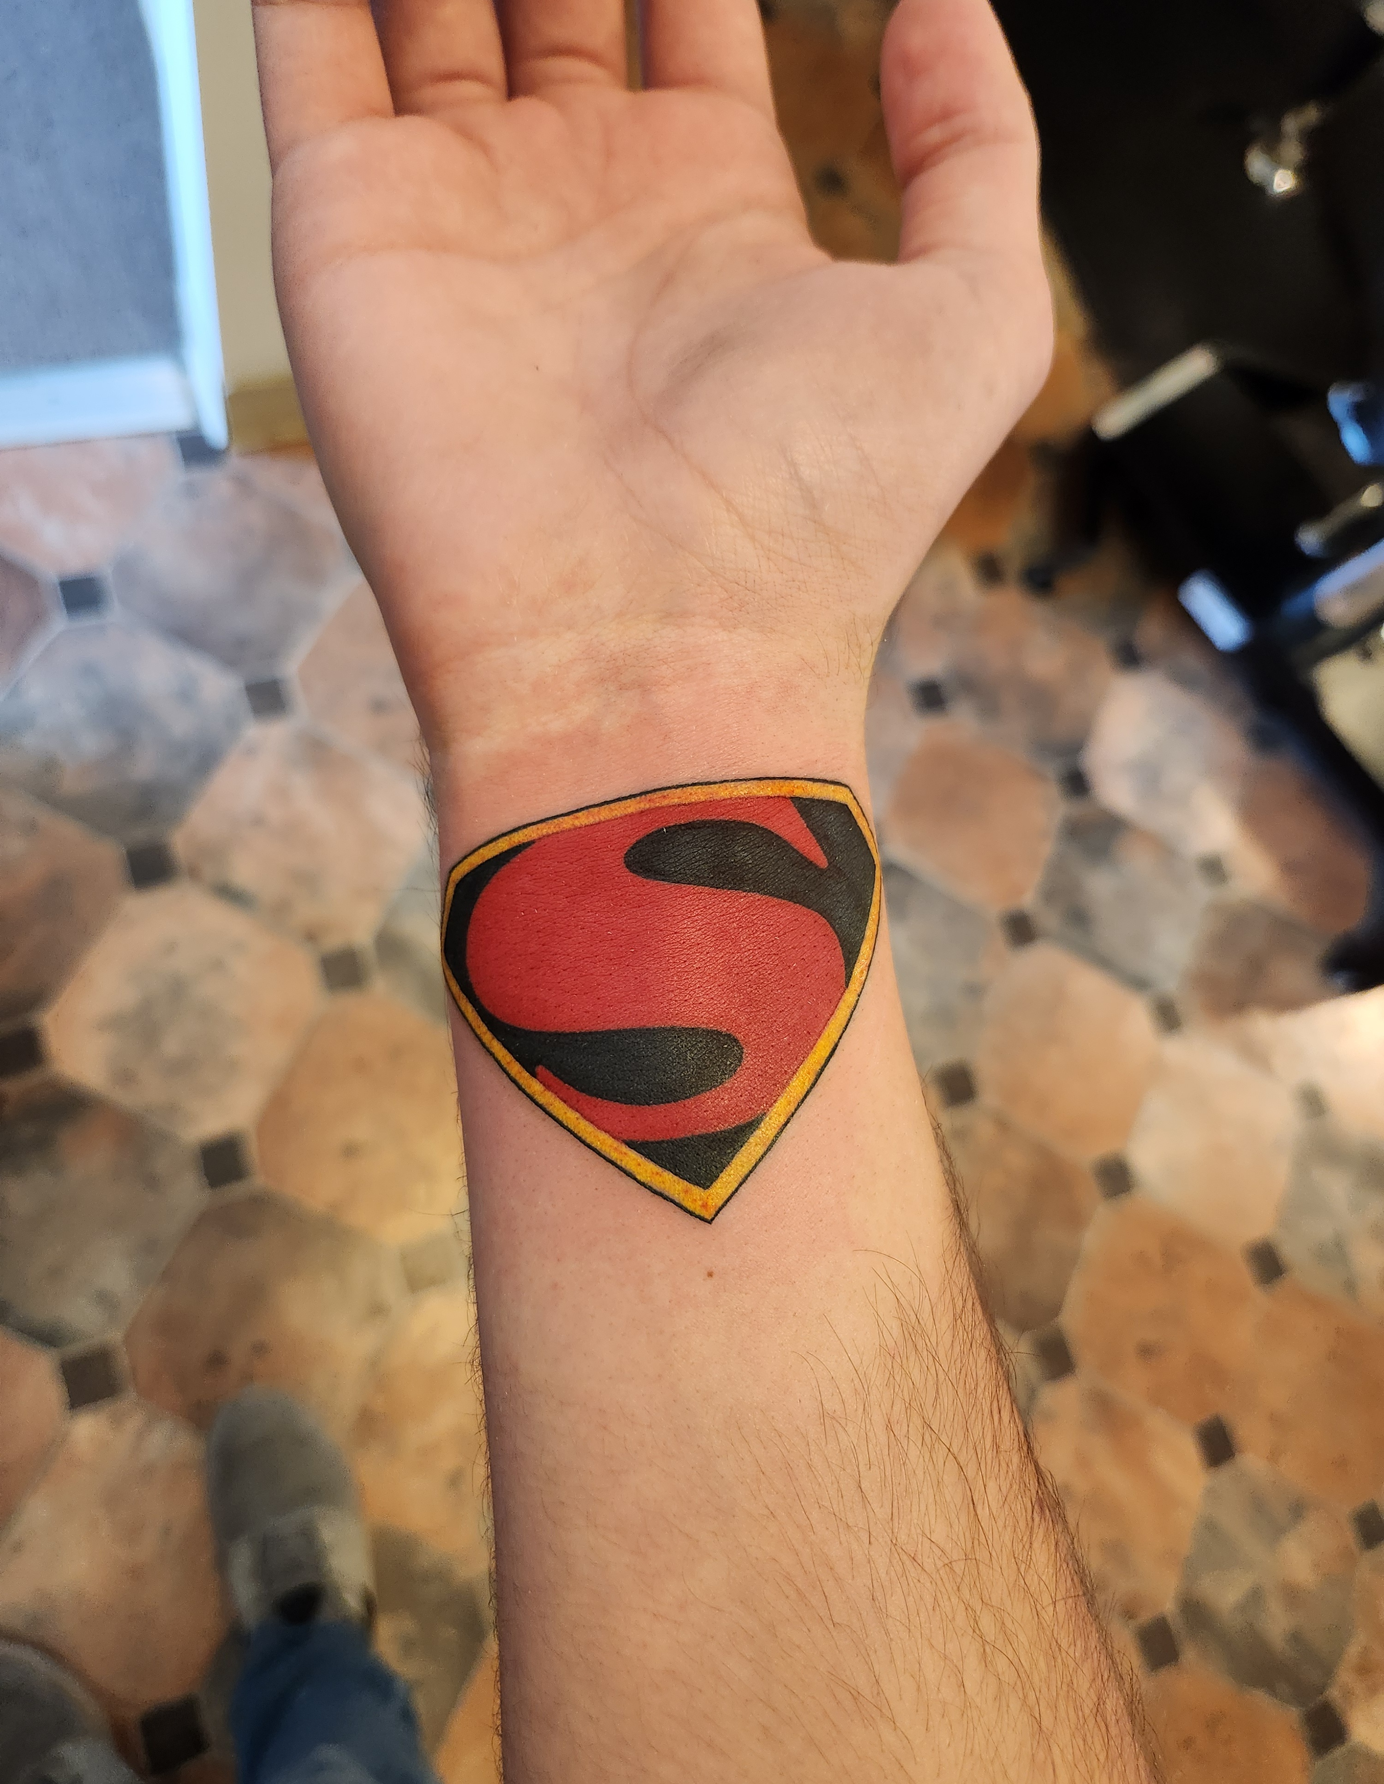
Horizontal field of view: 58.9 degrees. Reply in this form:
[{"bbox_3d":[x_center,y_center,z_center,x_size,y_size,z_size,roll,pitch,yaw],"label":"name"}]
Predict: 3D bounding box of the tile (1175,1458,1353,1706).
[{"bbox_3d":[0.579,0.698,1.240,0.193,0.010,0.193,30,69,-6],"label":"tile"}]

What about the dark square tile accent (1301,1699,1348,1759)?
[{"bbox_3d":[0.648,0.865,1.262,0.041,0.010,0.041,-15,79,-19],"label":"dark square tile accent"}]

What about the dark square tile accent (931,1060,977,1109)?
[{"bbox_3d":[0.282,0.209,1.330,0.037,0.010,0.037,-15,79,-19],"label":"dark square tile accent"}]

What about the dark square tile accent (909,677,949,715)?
[{"bbox_3d":[0.286,-0.234,1.480,0.041,0.010,0.041,-15,79,-19],"label":"dark square tile accent"}]

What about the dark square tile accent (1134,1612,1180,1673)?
[{"bbox_3d":[0.461,0.749,1.225,0.037,0.010,0.037,-15,79,-19],"label":"dark square tile accent"}]

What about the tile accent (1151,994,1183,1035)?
[{"bbox_3d":[0.536,0.138,1.390,0.040,0.010,0.040,-15,79,-19],"label":"tile accent"}]

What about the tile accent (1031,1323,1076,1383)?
[{"bbox_3d":[0.374,0.481,1.278,0.037,0.010,0.037,-15,79,-19],"label":"tile accent"}]

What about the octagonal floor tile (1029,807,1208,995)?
[{"bbox_3d":[0.511,0.006,1.473,0.201,0.010,0.201,30,69,-6],"label":"octagonal floor tile"}]

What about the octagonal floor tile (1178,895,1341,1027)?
[{"bbox_3d":[0.664,0.103,1.436,0.193,0.010,0.193,30,69,-6],"label":"octagonal floor tile"}]

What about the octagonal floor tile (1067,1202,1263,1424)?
[{"bbox_3d":[0.505,0.446,1.325,0.196,0.010,0.196,30,69,-6],"label":"octagonal floor tile"}]

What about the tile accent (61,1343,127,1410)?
[{"bbox_3d":[-0.512,0.413,1.048,0.037,0.010,0.037,-15,79,-19],"label":"tile accent"}]

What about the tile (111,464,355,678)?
[{"bbox_3d":[-0.477,-0.334,1.294,0.201,0.010,0.201,30,69,-6],"label":"tile"}]

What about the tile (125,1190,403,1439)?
[{"bbox_3d":[-0.380,0.381,1.094,0.196,0.010,0.196,30,69,-6],"label":"tile"}]

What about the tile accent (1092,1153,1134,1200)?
[{"bbox_3d":[0.449,0.303,1.318,0.040,0.010,0.040,-15,79,-19],"label":"tile accent"}]

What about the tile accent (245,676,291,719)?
[{"bbox_3d":[-0.432,-0.197,1.267,0.041,0.010,0.041,-15,79,-19],"label":"tile accent"}]

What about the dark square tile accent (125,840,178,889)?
[{"bbox_3d":[-0.504,-0.024,1.146,0.040,0.010,0.040,-15,79,-19],"label":"dark square tile accent"}]

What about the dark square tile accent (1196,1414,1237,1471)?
[{"bbox_3d":[0.558,0.590,1.317,0.041,0.010,0.041,-15,79,-19],"label":"dark square tile accent"}]

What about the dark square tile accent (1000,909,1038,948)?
[{"bbox_3d":[0.372,0.043,1.403,0.037,0.010,0.037,-15,79,-19],"label":"dark square tile accent"}]

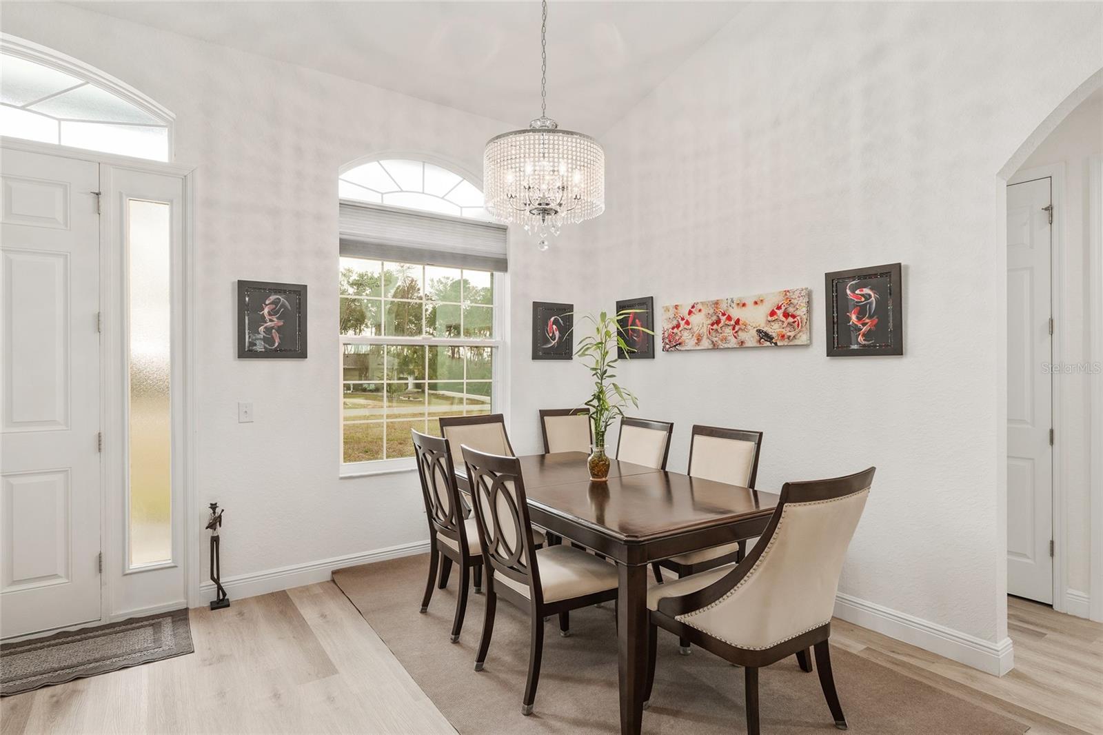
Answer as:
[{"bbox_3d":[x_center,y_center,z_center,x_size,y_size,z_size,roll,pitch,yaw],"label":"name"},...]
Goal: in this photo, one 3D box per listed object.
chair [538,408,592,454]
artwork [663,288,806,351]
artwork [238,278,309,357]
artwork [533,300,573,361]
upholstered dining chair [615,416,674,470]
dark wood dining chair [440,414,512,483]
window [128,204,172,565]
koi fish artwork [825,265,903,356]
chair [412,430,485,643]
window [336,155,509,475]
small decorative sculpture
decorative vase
[{"bbox_3d":[0.269,0.851,4.458,0.520,1.005,0.620,0,0,-30],"label":"chair"},{"bbox_3d":[1.126,-0.281,3.740,0.024,0.323,1.130,0,0,-34],"label":"artwork"},{"bbox_3d":[-1.683,-0.282,3.530,0.380,0.456,0.022,0,0,-34],"label":"artwork"},{"bbox_3d":[0.015,-0.288,4.686,0.390,0.455,0.022,0,0,-34],"label":"artwork"},{"bbox_3d":[0.370,0.849,3.647,0.620,1.005,0.520,0,0,-34],"label":"upholstered dining chair"},{"bbox_3d":[-0.388,0.847,3.860,0.590,1.000,0.670,0,0,-36],"label":"dark wood dining chair"},{"bbox_3d":[-2.247,0.082,3.264,0.200,2.030,0.045,0,0,-36],"label":"window"},{"bbox_3d":[1.595,-0.283,2.993,0.028,0.456,0.382,0,0,-36],"label":"koi fish artwork"},{"bbox_3d":[-0.416,0.848,3.168,0.600,1.000,0.530,0,0,-36],"label":"chair"},{"bbox_3d":[-0.907,-0.382,4.296,1.320,2.210,0.120,0,0,-36],"label":"window"},{"bbox_3d":[-1.887,1.058,3.295,0.115,0.592,0.085,0,0,-36],"label":"small decorative sculpture"},{"bbox_3d":[0.251,0.508,3.091,0.120,0.178,0.120,0,0,0],"label":"decorative vase"}]

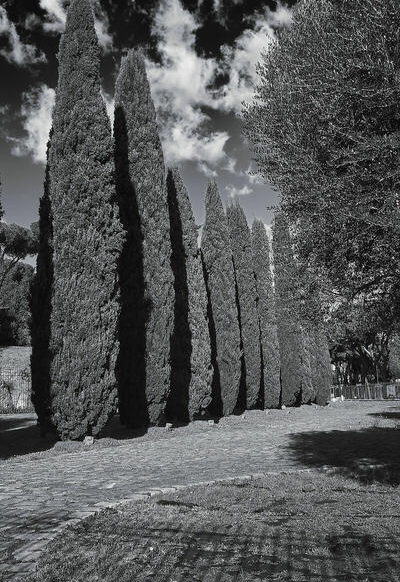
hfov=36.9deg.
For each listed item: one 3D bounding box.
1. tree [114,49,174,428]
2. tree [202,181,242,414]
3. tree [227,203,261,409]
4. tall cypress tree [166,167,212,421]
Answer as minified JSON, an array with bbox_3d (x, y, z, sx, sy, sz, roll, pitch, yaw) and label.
[{"bbox_3d":[-2.191,-2.441,23.477,2.290,15.090,2.290,-1,-9,0],"label":"tree"},{"bbox_3d":[1.055,0.202,33.012,2.170,12.950,2.170,-1,-9,0],"label":"tree"},{"bbox_3d":[2.656,0.793,37.870,2.120,13.060,2.120,-4,-9,18],"label":"tree"},{"bbox_3d":[-0.538,-0.050,28.085,2.130,11.960,2.130,-1,-9,0],"label":"tall cypress tree"}]

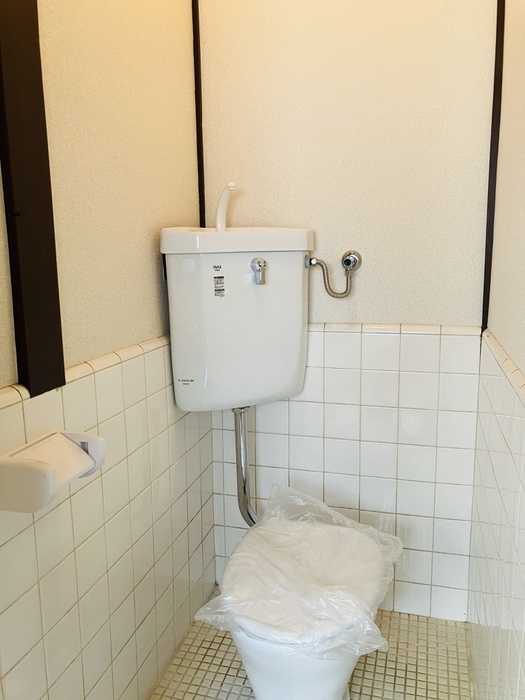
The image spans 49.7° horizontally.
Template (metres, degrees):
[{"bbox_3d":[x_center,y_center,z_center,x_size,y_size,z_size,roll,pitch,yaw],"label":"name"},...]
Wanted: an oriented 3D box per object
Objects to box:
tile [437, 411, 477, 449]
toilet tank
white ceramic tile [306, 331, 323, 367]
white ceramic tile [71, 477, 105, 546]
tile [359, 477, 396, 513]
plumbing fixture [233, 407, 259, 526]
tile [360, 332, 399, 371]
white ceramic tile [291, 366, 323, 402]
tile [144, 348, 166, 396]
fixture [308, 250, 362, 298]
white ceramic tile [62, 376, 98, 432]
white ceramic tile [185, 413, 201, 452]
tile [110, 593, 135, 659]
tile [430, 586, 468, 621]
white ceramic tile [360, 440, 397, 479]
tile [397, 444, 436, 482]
[{"bbox_3d":[0.549,0.224,1.599,0.103,0.106,0.008,2,10,16],"label":"tile"},{"bbox_3d":[-0.086,-0.103,1.606,0.456,0.461,0.293,-6,11,-29],"label":"toilet tank"},{"bbox_3d":[0.133,-0.002,1.682,0.106,0.106,0.008,2,10,16],"label":"white ceramic tile"},{"bbox_3d":[-0.349,0.320,1.124,0.008,0.106,0.107,2,10,15],"label":"white ceramic tile"},{"bbox_3d":[0.341,0.426,1.679,0.105,0.105,0.008,2,10,15],"label":"tile"},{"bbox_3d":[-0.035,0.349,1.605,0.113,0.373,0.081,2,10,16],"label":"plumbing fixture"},{"bbox_3d":[0.342,0.006,1.623,0.106,0.106,0.008,2,10,16],"label":"tile"},{"bbox_3d":[0.134,0.105,1.700,0.106,0.106,0.008,2,10,16],"label":"white ceramic tile"},{"bbox_3d":[-0.267,0.053,1.398,0.008,0.106,0.107,2,10,15],"label":"tile"},{"bbox_3d":[0.201,-0.213,1.589,0.145,0.129,0.067,2,10,15],"label":"fixture"},{"bbox_3d":[-0.352,0.107,1.088,0.008,0.106,0.107,2,10,15],"label":"white ceramic tile"},{"bbox_3d":[-0.207,0.230,1.641,0.009,0.106,0.106,2,10,15],"label":"white ceramic tile"},{"bbox_3d":[-0.317,0.622,1.284,0.008,0.106,0.105,2,10,15],"label":"tile"},{"bbox_3d":[0.561,0.761,1.701,0.106,0.106,0.009,2,10,15],"label":"tile"},{"bbox_3d":[0.343,0.322,1.664,0.105,0.105,0.009,2,10,16],"label":"white ceramic tile"},{"bbox_3d":[0.446,0.326,1.635,0.105,0.105,0.009,2,10,16],"label":"tile"}]

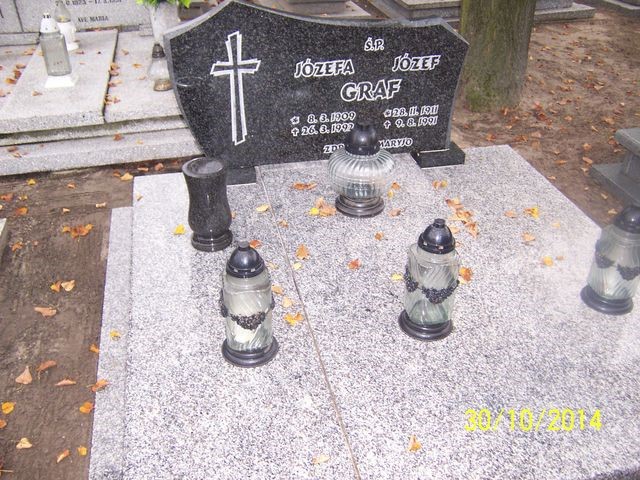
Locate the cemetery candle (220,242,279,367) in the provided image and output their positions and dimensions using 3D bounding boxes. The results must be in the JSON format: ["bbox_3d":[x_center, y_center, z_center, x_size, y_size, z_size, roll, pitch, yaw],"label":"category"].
[{"bbox_3d":[-0.175,0.144,1.474,0.143,0.324,0.143,-6,34,-11],"label":"cemetery candle"}]

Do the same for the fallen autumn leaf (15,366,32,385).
[{"bbox_3d":[-0.876,0.407,1.806,0.050,0.015,0.070,-6,34,-11],"label":"fallen autumn leaf"}]

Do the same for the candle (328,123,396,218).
[{"bbox_3d":[0.148,-0.252,2.100,0.222,0.305,0.222,1,34,-1],"label":"candle"}]

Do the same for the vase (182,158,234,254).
[{"bbox_3d":[-0.347,-0.112,1.902,0.138,0.272,0.138,-6,34,-11],"label":"vase"}]

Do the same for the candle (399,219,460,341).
[{"bbox_3d":[0.294,0.091,1.570,0.143,0.324,0.143,-6,34,-11],"label":"candle"}]

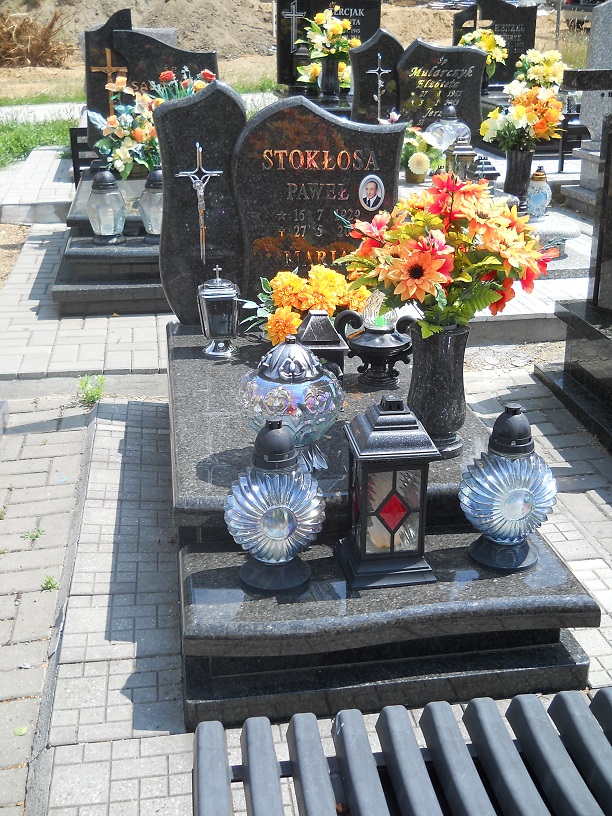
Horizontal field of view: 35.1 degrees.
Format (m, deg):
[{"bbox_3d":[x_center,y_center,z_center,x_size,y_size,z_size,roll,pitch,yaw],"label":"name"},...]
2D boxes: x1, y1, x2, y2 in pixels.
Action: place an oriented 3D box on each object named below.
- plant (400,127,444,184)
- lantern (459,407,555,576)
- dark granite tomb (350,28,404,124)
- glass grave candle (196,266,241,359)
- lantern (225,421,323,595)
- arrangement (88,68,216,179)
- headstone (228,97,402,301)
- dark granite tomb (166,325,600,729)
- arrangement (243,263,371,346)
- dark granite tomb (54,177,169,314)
[{"bbox_3d":[0.775,-1.724,6.600,0.340,0.400,0.330,-3,21,-8],"label":"plant"},{"bbox_3d":[0.425,0.151,2.037,0.215,0.344,0.165,-3,20,-8],"label":"lantern"},{"bbox_3d":[0.545,-2.442,7.546,0.436,0.968,0.090,-3,21,-8],"label":"dark granite tomb"},{"bbox_3d":[-0.282,-0.313,3.127,0.120,0.287,0.120,-3,20,-8],"label":"glass grave candle"},{"bbox_3d":[-0.064,0.183,1.960,0.205,0.342,0.165,-3,20,-8],"label":"lantern"},{"bbox_3d":[-1.041,-1.943,6.600,0.880,0.760,0.500,-3,21,-8],"label":"arrangement"},{"bbox_3d":[0.051,-0.792,3.898,0.690,0.890,0.100,-3,21,-8],"label":"headstone"},{"bbox_3d":[0.035,0.125,2.749,0.822,0.288,1.980,-3,20,-8],"label":"dark granite tomb"},{"bbox_3d":[0.000,-0.394,3.677,0.455,0.285,0.250,-3,21,-8],"label":"arrangement"},{"bbox_3d":[-0.723,-0.928,4.971,1.015,0.349,2.241,-4,20,-10],"label":"dark granite tomb"}]

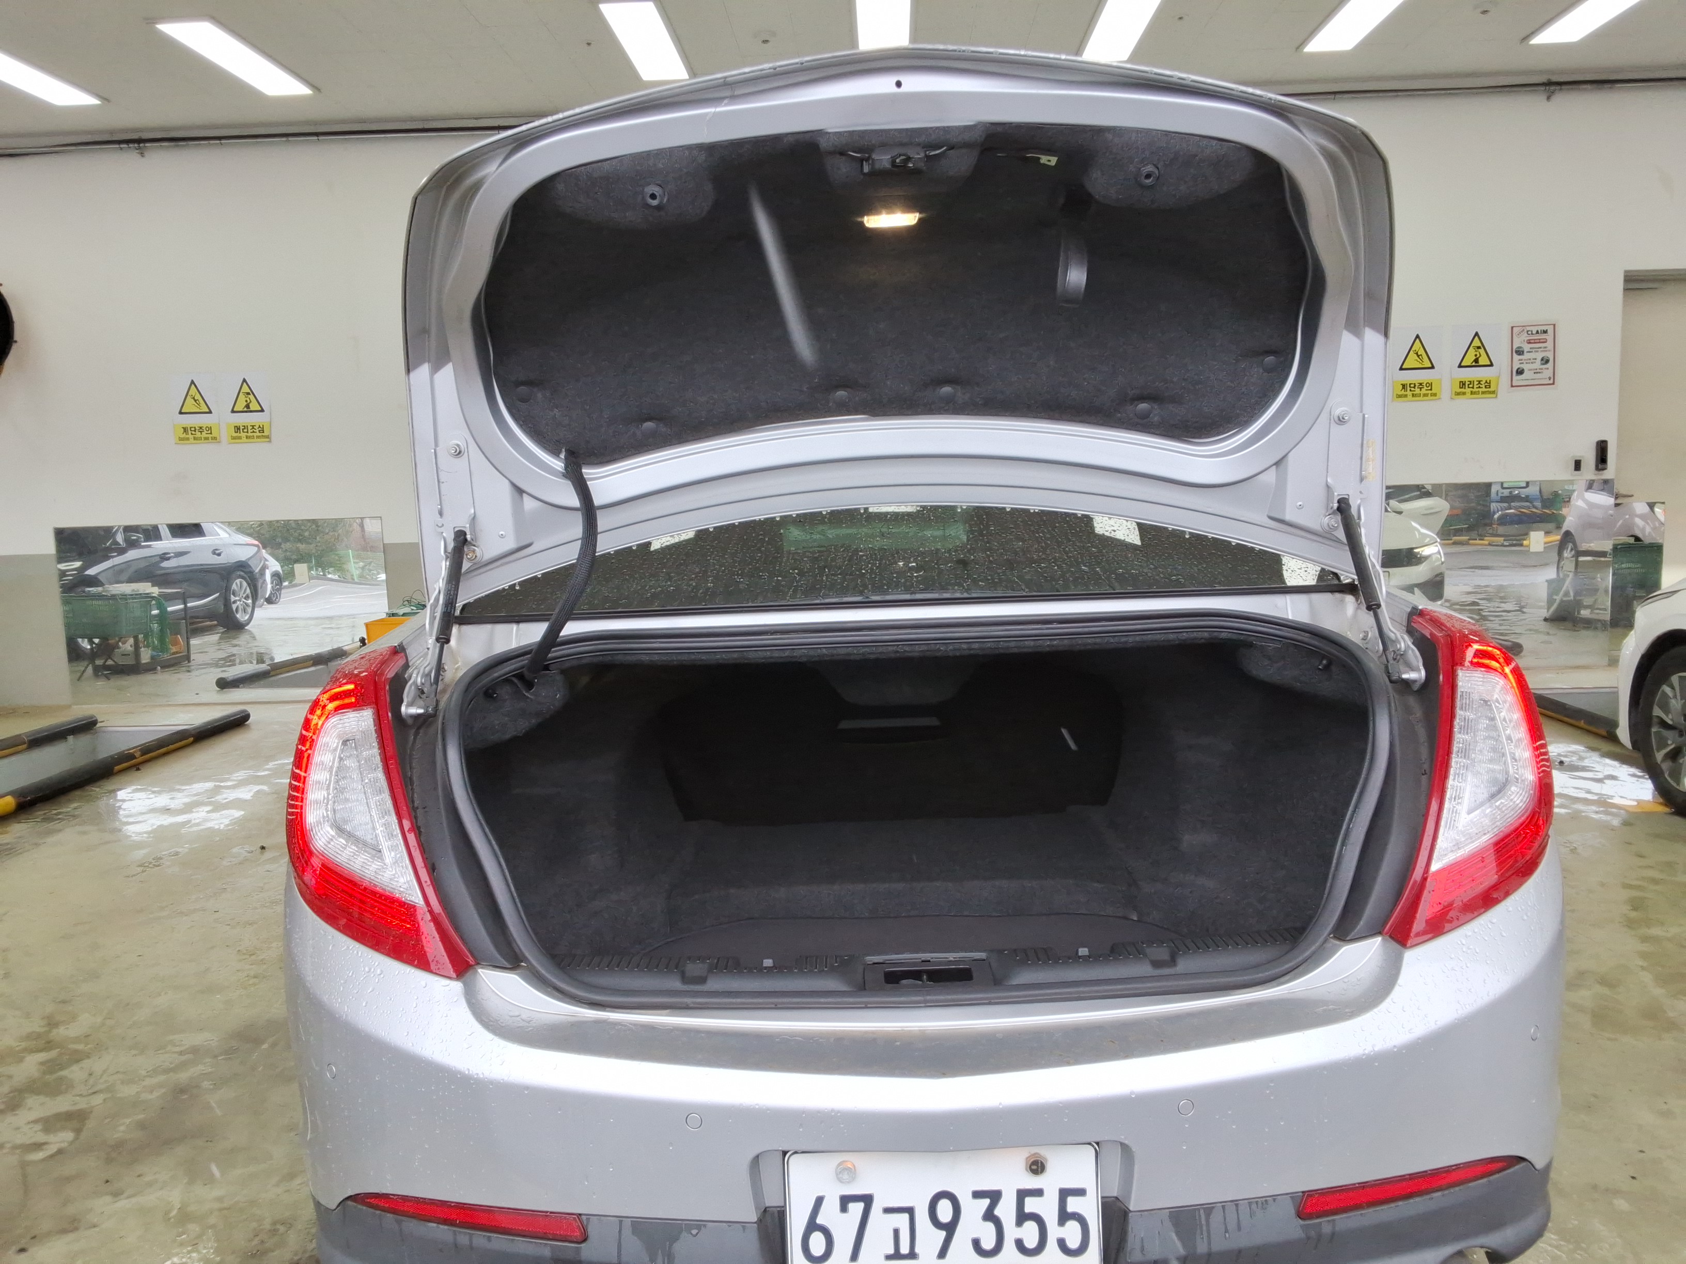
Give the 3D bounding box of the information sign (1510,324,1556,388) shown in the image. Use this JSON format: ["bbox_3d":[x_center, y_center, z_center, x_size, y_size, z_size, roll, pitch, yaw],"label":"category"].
[{"bbox_3d":[4.136,-1.649,8.168,0.275,0.380,0.010,-2,6,2],"label":"information sign"}]

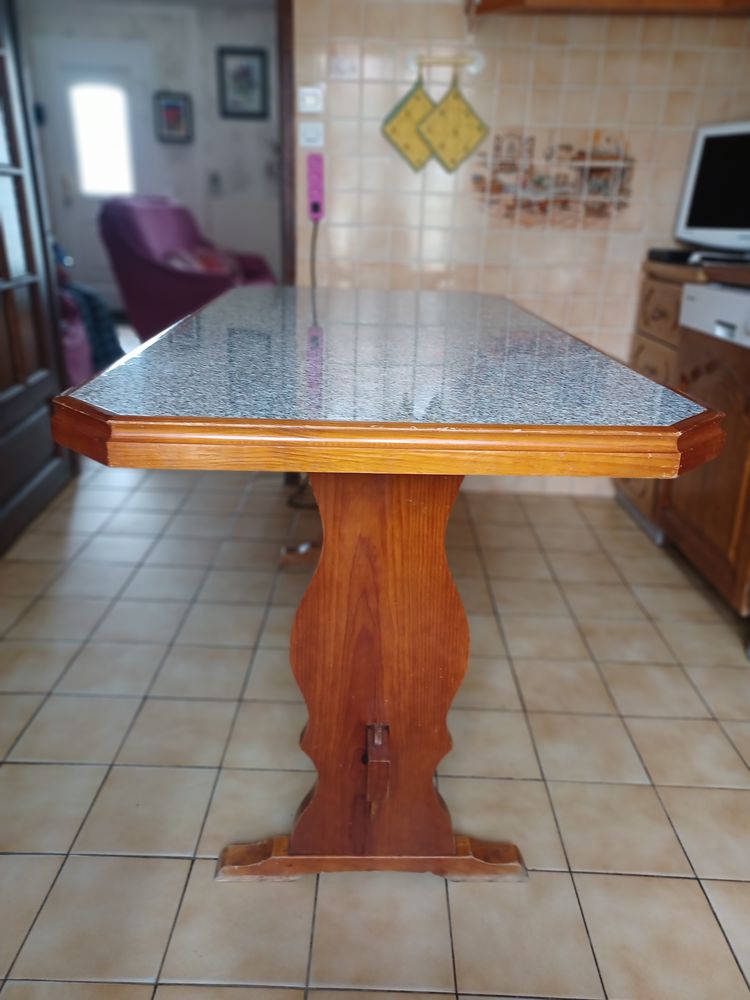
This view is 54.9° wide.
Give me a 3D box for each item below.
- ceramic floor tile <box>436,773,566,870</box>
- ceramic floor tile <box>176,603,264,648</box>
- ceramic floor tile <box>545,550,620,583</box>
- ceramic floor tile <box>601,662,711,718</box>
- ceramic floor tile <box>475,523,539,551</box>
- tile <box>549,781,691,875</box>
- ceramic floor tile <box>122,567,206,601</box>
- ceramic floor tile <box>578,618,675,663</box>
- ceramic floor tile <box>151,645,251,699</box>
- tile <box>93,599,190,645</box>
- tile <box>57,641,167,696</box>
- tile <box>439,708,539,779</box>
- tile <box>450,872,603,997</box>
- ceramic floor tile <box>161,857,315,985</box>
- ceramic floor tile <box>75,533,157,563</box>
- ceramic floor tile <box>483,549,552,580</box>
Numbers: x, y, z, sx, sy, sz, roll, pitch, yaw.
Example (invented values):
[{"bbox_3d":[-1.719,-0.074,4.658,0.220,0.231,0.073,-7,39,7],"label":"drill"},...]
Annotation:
[{"bbox_3d":[0.216,0.562,1.253,0.199,0.010,0.199,2,21,0],"label":"ceramic floor tile"},{"bbox_3d":[-0.381,0.316,1.812,0.198,0.010,0.198,2,22,0],"label":"ceramic floor tile"},{"bbox_3d":[0.638,0.210,2.210,0.200,0.010,0.200,2,22,0],"label":"ceramic floor tile"},{"bbox_3d":[0.634,0.435,1.654,0.200,0.010,0.200,2,22,0],"label":"ceramic floor tile"},{"bbox_3d":[0.441,0.127,2.417,0.200,0.010,0.200,2,22,0],"label":"ceramic floor tile"},{"bbox_3d":[0.418,0.570,1.253,0.199,0.010,0.199,2,21,0],"label":"tile"},{"bbox_3d":[-0.585,0.237,2.021,0.200,0.010,0.200,2,22,0],"label":"ceramic floor tile"},{"bbox_3d":[0.632,0.359,1.832,0.200,0.010,0.200,2,22,0],"label":"ceramic floor tile"},{"bbox_3d":[-0.385,0.391,1.629,0.199,0.009,0.199,2,22,0],"label":"ceramic floor tile"},{"bbox_3d":[-0.583,0.310,1.817,0.199,0.010,0.199,2,21,0],"label":"tile"},{"bbox_3d":[-0.586,0.384,1.629,0.199,0.010,0.199,2,21,0],"label":"tile"},{"bbox_3d":[0.219,0.488,1.441,0.199,0.010,0.199,2,21,0],"label":"tile"},{"bbox_3d":[0.212,0.637,1.067,0.199,0.009,0.199,2,22,0],"label":"tile"},{"bbox_3d":[-0.193,0.626,1.075,0.200,0.010,0.200,2,22,0],"label":"ceramic floor tile"},{"bbox_3d":[-0.781,0.152,2.192,0.199,0.009,0.199,2,22,0],"label":"ceramic floor tile"},{"bbox_3d":[0.438,0.202,2.226,0.200,0.010,0.200,2,22,0],"label":"ceramic floor tile"}]

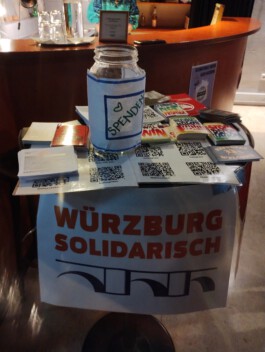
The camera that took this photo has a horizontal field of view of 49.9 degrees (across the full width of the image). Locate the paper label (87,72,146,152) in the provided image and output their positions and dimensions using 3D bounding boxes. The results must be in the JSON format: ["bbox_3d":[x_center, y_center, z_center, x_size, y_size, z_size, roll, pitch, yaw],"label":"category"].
[{"bbox_3d":[-0.035,-0.146,0.625,0.120,0.155,0.118,1,32,-1],"label":"paper label"}]

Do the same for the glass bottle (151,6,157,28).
[{"bbox_3d":[0.275,-2.018,3.640,0.064,0.244,0.064,4,32,3],"label":"glass bottle"}]

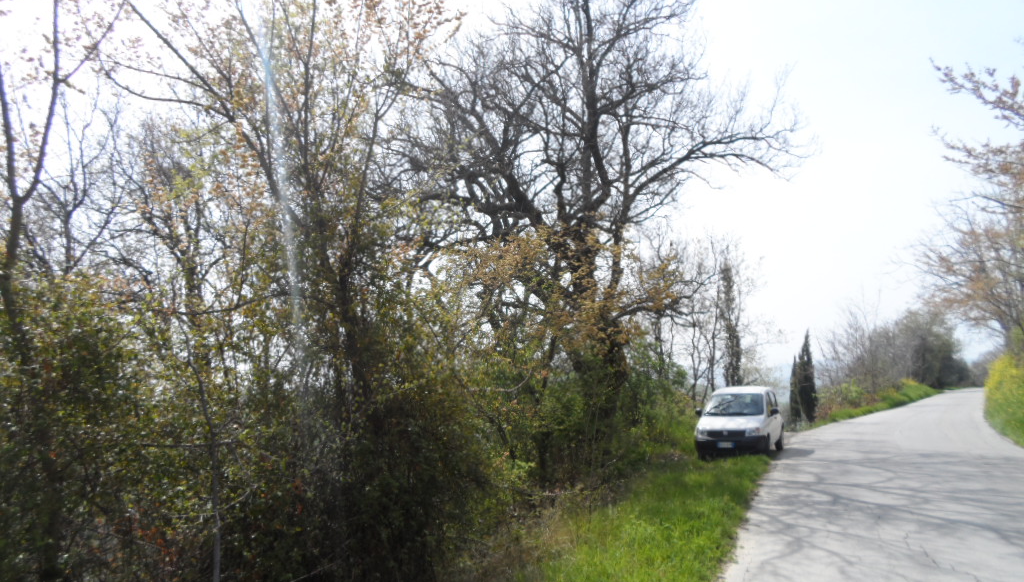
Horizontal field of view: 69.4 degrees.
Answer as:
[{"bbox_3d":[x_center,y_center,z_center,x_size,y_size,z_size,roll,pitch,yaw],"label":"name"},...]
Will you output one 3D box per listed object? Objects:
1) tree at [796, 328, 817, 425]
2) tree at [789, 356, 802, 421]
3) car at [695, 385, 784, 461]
[{"bbox_3d":[10.917,3.178,27.212,0.740,3.527,0.740,-3,-7,22],"label":"tree"},{"bbox_3d":[10.613,3.732,27.658,0.480,2.632,0.480,-3,-7,22],"label":"tree"},{"bbox_3d":[5.282,3.017,17.069,1.620,1.540,3.540,-5,-7,27],"label":"car"}]

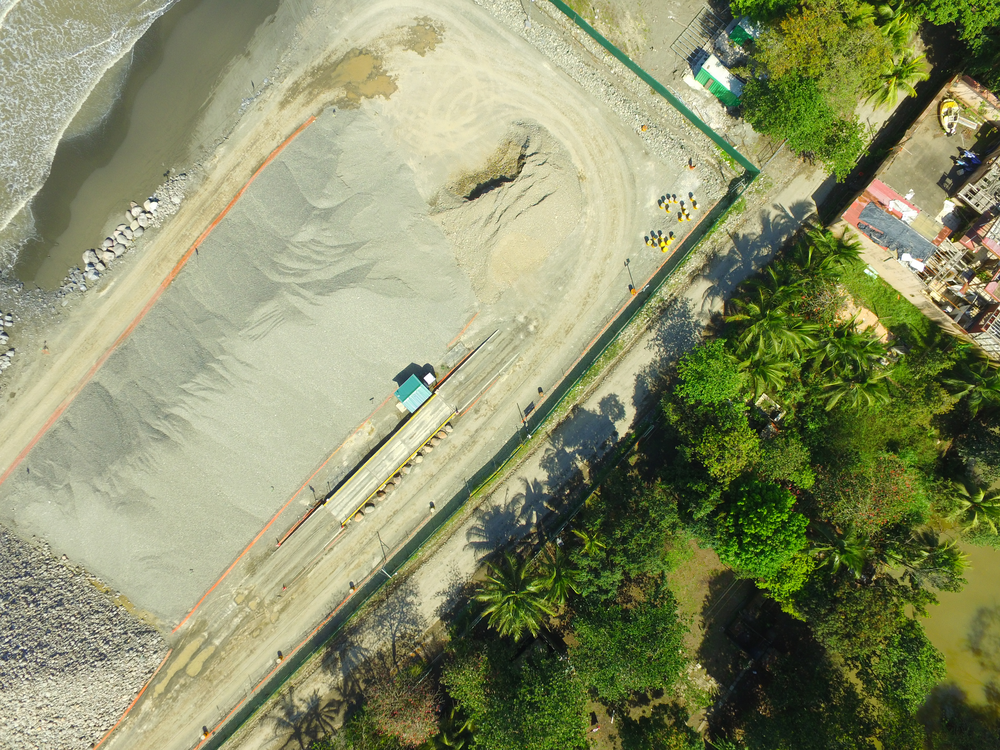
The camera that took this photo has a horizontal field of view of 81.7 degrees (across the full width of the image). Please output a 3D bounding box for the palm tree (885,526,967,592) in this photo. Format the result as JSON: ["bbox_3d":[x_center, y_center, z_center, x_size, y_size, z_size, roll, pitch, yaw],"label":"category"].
[{"bbox_3d":[49.470,21.310,69.500,8.800,8.000,7.000,0,92,0],"label":"palm tree"}]

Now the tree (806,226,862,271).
[{"bbox_3d":[38.220,-14.530,68.400,6.400,7.800,5.600,0,92,0],"label":"tree"}]

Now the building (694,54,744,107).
[{"bbox_3d":[26.890,-35.710,70.240,5.900,2.750,2.300,40,92,-1],"label":"building"}]

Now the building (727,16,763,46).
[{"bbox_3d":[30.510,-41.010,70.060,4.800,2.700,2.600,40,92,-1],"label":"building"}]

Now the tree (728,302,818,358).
[{"bbox_3d":[30.520,-5.100,68.030,9.600,9.300,7.200,0,92,0],"label":"tree"}]

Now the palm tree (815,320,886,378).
[{"bbox_3d":[39.870,-3.000,68.500,7.800,8.400,6.600,0,92,0],"label":"palm tree"}]

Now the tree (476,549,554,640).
[{"bbox_3d":[1.680,25.010,69.170,9.200,9.500,10.100,0,92,0],"label":"tree"}]

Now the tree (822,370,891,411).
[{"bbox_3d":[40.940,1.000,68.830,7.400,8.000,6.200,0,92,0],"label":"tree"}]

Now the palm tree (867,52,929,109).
[{"bbox_3d":[44.130,-32.790,67.110,7.000,9.000,6.600,0,92,0],"label":"palm tree"}]

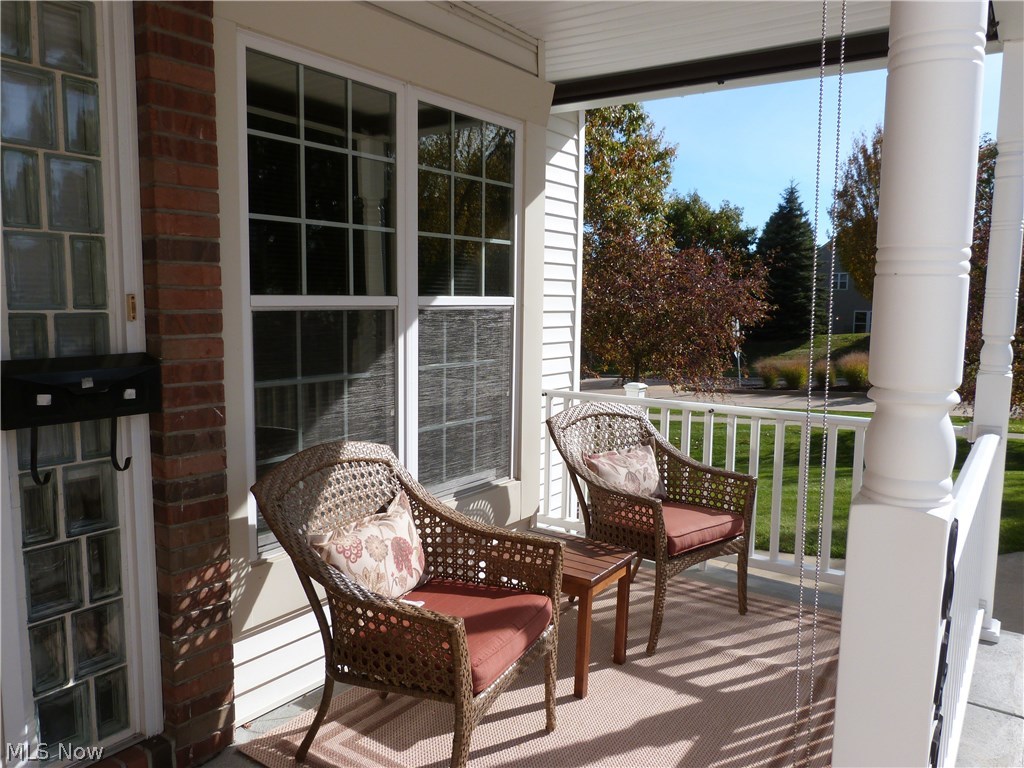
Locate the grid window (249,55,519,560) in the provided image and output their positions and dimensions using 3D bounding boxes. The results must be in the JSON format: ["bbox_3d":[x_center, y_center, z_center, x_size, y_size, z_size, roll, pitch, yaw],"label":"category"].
[{"bbox_3d":[-0.402,-0.294,2.839,0.100,1.613,1.401,6,9,38],"label":"grid window"}]

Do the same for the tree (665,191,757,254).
[{"bbox_3d":[9.943,-6.089,38.000,5.755,7.811,5.550,1,7,0],"label":"tree"}]

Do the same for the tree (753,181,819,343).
[{"bbox_3d":[14.582,-6.460,39.000,4.008,8.333,4.008,1,7,0],"label":"tree"}]

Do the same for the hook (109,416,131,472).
[{"bbox_3d":[-1.053,0.164,1.991,0.078,0.148,0.018,6,9,38],"label":"hook"}]

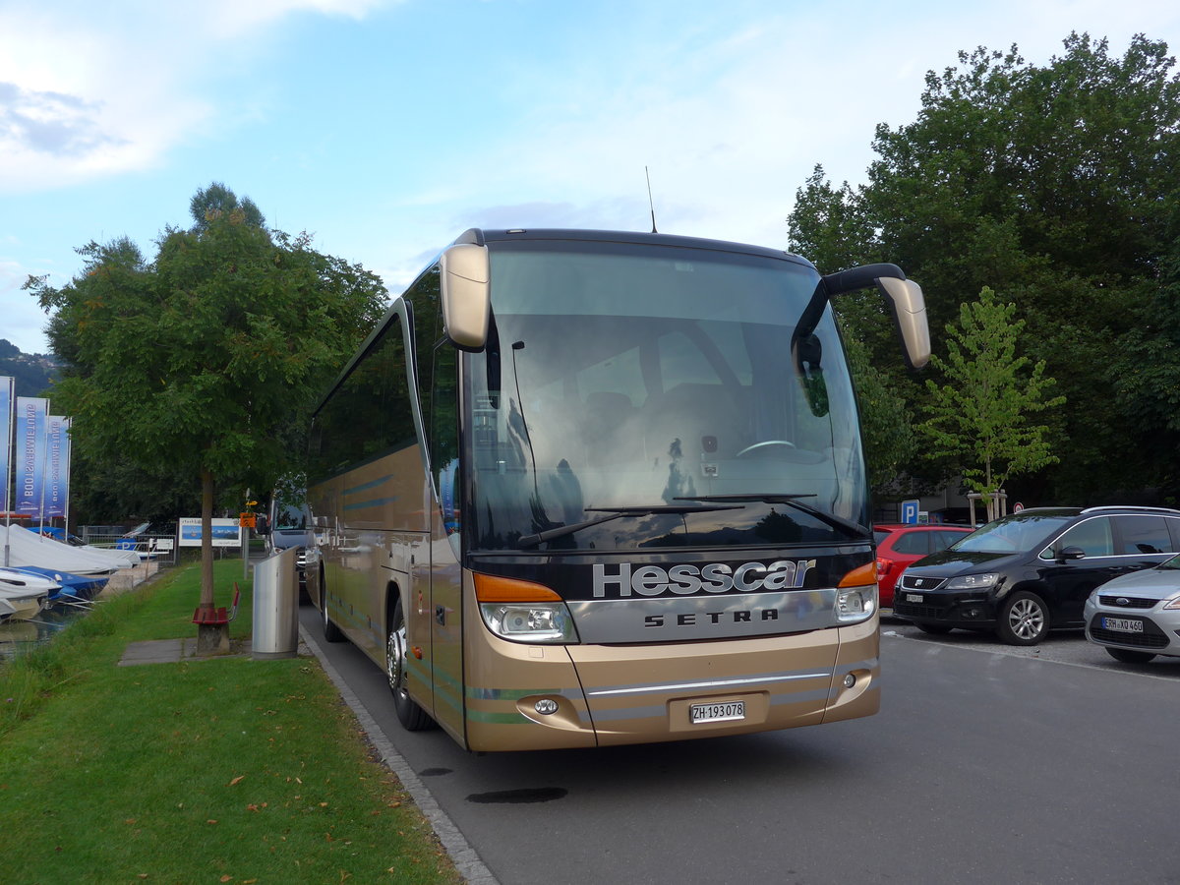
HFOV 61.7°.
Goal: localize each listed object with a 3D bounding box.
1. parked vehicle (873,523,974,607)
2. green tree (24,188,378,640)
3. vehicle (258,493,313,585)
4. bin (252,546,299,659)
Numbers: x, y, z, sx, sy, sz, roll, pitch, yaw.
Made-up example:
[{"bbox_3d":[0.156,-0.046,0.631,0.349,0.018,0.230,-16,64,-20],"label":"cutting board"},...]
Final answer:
[{"bbox_3d":[5.970,2.041,16.090,4.400,1.490,1.770,1,-5,-20],"label":"parked vehicle"},{"bbox_3d":[-5.353,-0.521,14.039,5.000,6.400,4.800,1,-5,-20],"label":"green tree"},{"bbox_3d":[-5.939,2.012,21.486,2.000,2.560,6.000,1,-5,-20],"label":"vehicle"},{"bbox_3d":[-3.595,1.802,11.330,0.520,1.270,0.520,1,-4,-18],"label":"bin"}]

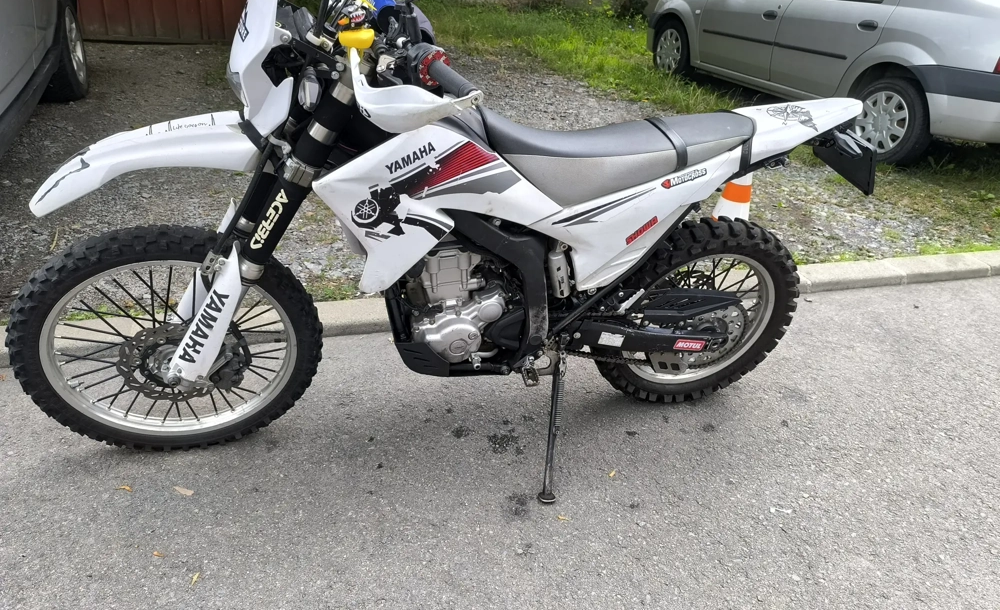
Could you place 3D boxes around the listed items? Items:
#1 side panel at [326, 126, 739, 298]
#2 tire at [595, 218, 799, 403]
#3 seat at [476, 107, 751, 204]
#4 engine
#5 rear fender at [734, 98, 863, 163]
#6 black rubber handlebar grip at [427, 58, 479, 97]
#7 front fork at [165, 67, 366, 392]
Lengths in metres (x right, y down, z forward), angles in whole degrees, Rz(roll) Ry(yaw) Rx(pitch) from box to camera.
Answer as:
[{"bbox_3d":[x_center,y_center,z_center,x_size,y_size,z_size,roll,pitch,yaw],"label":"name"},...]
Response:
[{"bbox_3d":[0.098,-0.205,1.527,1.008,0.418,0.171,-4,37,-15],"label":"side panel"},{"bbox_3d":[0.592,0.035,2.024,0.647,0.647,0.126,-4,37,-15],"label":"tire"},{"bbox_3d":[0.269,-0.380,1.611,0.685,0.202,0.237,-4,37,-15],"label":"seat"},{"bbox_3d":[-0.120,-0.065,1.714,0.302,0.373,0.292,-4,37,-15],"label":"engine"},{"bbox_3d":[0.766,-0.458,1.708,0.363,0.126,0.181,-8,38,-11],"label":"rear fender"},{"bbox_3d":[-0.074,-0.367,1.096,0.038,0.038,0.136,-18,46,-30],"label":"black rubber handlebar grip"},{"bbox_3d":[-0.555,-0.193,1.496,0.141,0.907,0.272,18,29,-33],"label":"front fork"}]

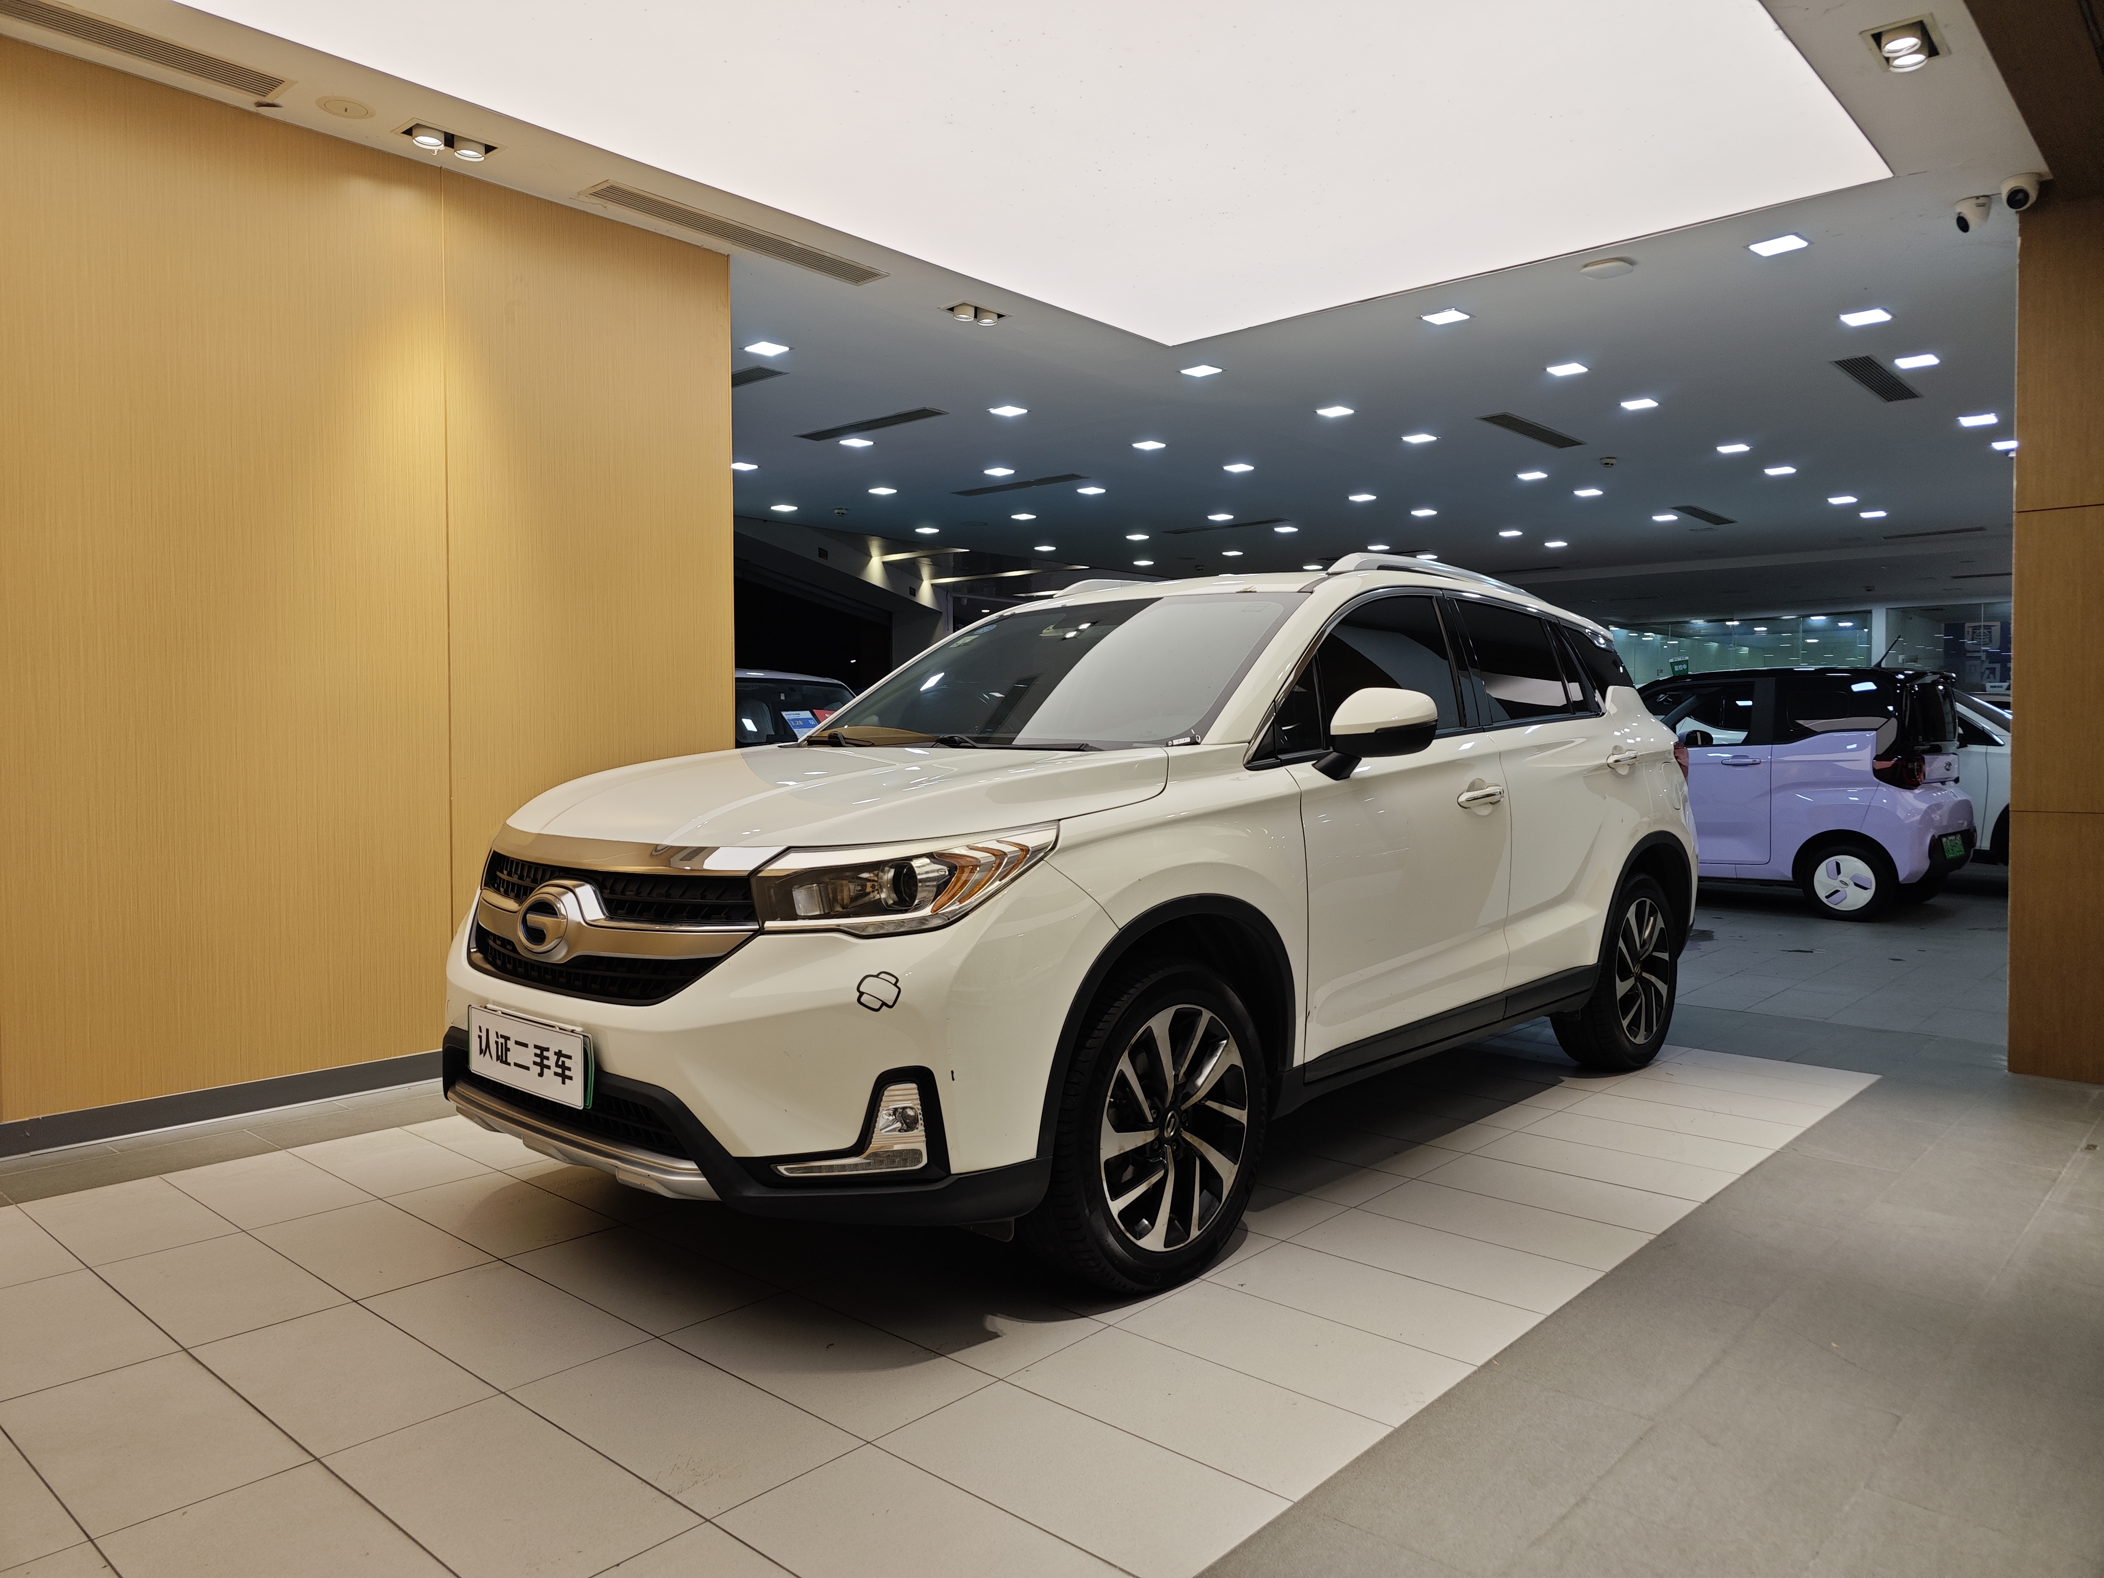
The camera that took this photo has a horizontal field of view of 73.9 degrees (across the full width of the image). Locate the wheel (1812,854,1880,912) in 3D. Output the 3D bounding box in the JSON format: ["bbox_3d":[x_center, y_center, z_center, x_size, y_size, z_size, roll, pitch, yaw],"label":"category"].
[{"bbox_3d":[5.050,0.597,8.895,0.370,0.365,0.130,1,2,42],"label":"wheel"}]

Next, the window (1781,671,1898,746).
[{"bbox_3d":[5.023,-0.511,8.926,0.660,0.460,0.080,1,2,42],"label":"window"}]

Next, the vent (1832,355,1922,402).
[{"bbox_3d":[4.338,-2.155,7.328,0.180,0.040,1.120,1,2,42],"label":"vent"}]

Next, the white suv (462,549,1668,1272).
[{"bbox_3d":[0.503,0.129,4.345,1.900,1.700,4.520,1,2,42],"label":"white suv"}]

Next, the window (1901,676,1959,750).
[{"bbox_3d":[5.776,-0.479,9.153,0.140,0.460,1.120,1,2,42],"label":"window"}]

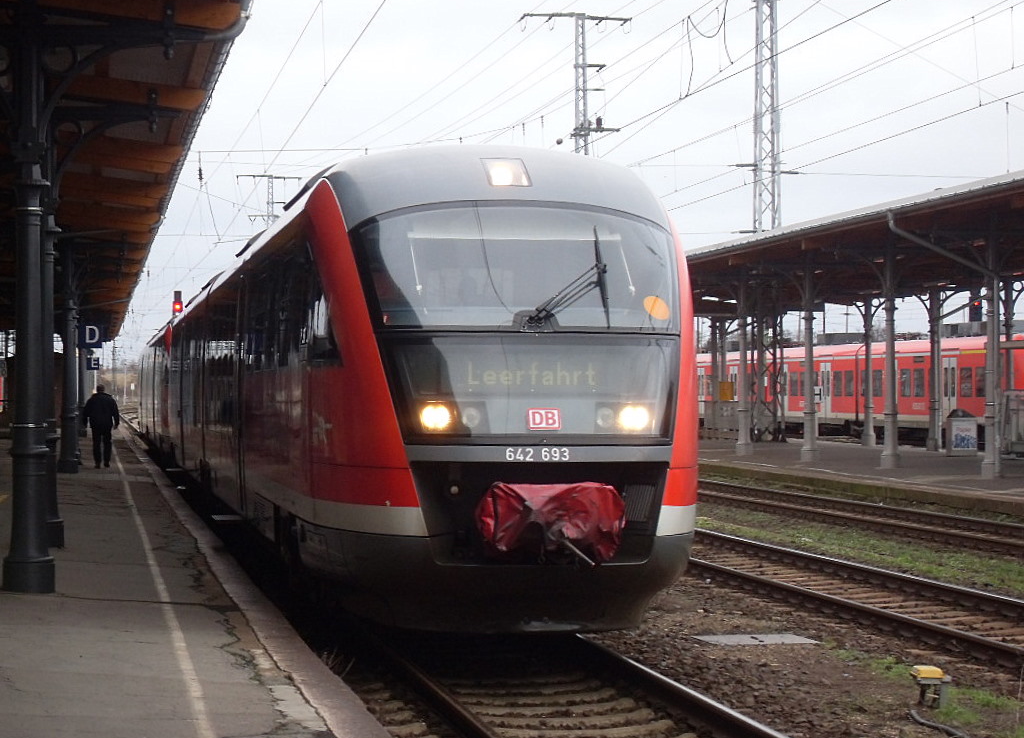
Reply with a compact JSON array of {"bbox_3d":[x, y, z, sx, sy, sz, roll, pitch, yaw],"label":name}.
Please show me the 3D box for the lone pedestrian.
[{"bbox_3d":[-8.133,1.124,52.200,0.660,1.670,0.420,0,0,-9],"label":"lone pedestrian"}]

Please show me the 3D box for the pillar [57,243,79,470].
[{"bbox_3d":[-8.057,-0.229,47.800,0.385,4.235,0.385,0,0,-9],"label":"pillar"}]

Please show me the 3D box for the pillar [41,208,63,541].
[{"bbox_3d":[-4.506,-0.203,25.350,0.385,3.800,0.385,0,0,-9],"label":"pillar"}]

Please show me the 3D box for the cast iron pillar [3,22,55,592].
[{"bbox_3d":[-3.598,-0.470,19.620,0.385,4.235,0.385,0,0,-9],"label":"cast iron pillar"}]

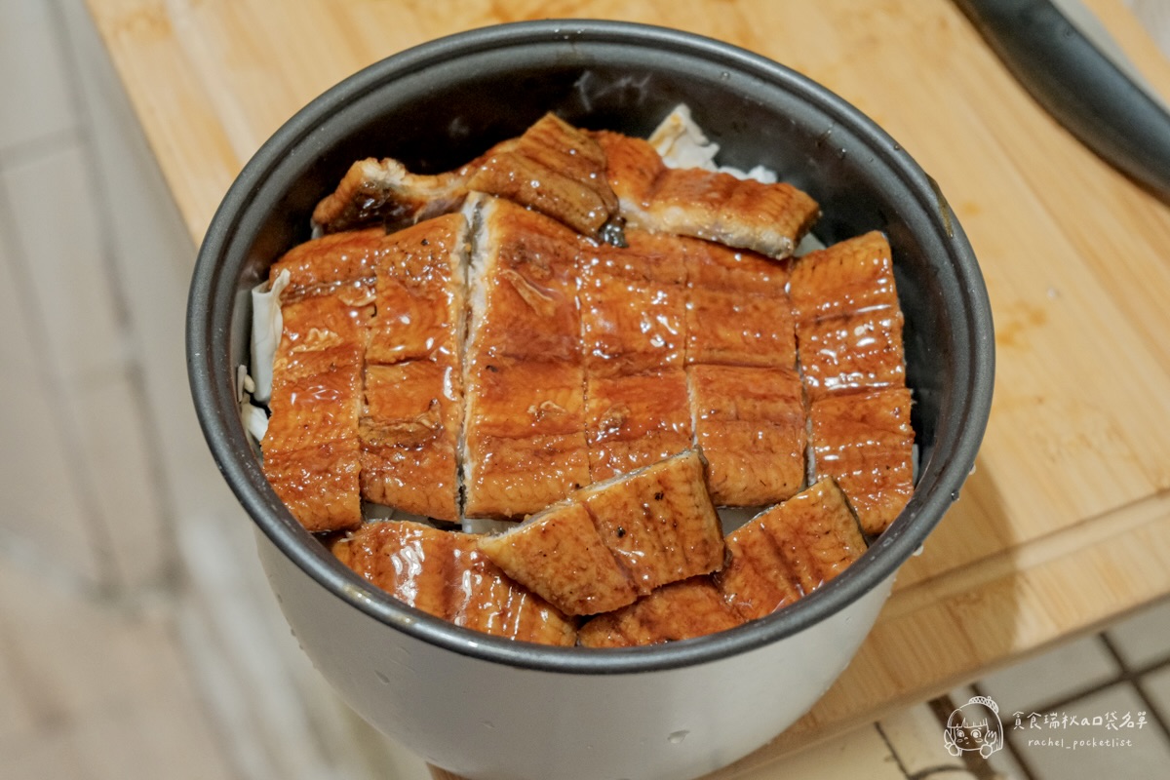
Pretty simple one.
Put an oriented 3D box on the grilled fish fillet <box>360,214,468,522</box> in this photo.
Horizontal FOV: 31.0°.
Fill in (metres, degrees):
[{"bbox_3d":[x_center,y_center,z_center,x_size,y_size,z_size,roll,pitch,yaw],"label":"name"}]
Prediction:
[{"bbox_3d":[-0.047,-0.006,0.593,0.025,0.017,0.096,1,56,-2],"label":"grilled fish fillet"}]

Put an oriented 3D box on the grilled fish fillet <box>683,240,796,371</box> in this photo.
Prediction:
[{"bbox_3d":[0.044,-0.022,0.609,0.030,0.015,0.047,1,56,-2],"label":"grilled fish fillet"}]

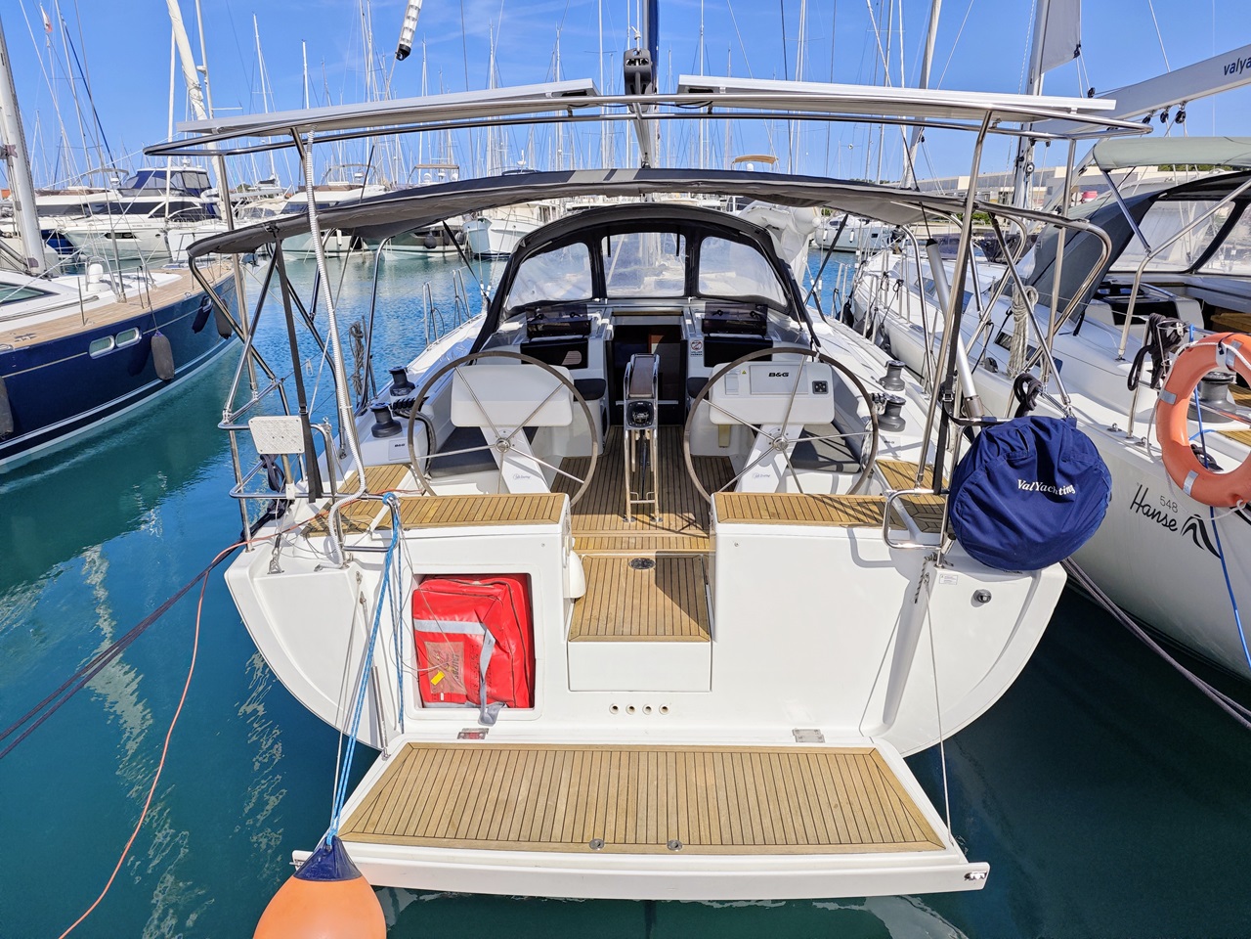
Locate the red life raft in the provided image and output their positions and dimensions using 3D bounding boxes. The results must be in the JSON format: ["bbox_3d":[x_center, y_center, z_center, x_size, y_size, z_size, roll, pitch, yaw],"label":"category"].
[{"bbox_3d":[-0.768,0.850,4.360,0.520,0.680,0.360,-1,18,0],"label":"red life raft"}]

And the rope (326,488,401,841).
[{"bbox_3d":[-1.176,0.862,3.749,0.100,1.521,0.080,7,-11,0],"label":"rope"}]

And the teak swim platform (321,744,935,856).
[{"bbox_3d":[0.064,1.518,3.816,2.570,0.070,0.730,0,18,2],"label":"teak swim platform"}]

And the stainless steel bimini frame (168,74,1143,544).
[{"bbox_3d":[0.077,-0.717,4.234,3.850,2.050,2.100,0,18,2],"label":"stainless steel bimini frame"}]

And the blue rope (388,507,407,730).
[{"bbox_3d":[-1.109,0.749,4.067,0.055,1.200,0.050,0,18,2],"label":"blue rope"}]

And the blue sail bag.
[{"bbox_3d":[1.810,0.118,3.771,0.710,0.730,0.270,-3,18,-6],"label":"blue sail bag"}]

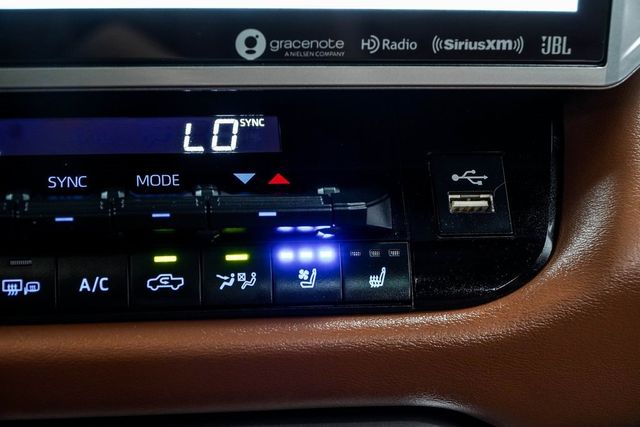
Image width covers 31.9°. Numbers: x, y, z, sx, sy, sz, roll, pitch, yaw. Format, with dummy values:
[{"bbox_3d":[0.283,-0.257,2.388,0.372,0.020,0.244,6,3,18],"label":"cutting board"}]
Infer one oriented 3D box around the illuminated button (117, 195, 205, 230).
[{"bbox_3d":[-0.046,0.000,0.321,0.025,0.009,0.009,-1,-13,-7],"label":"illuminated button"}]

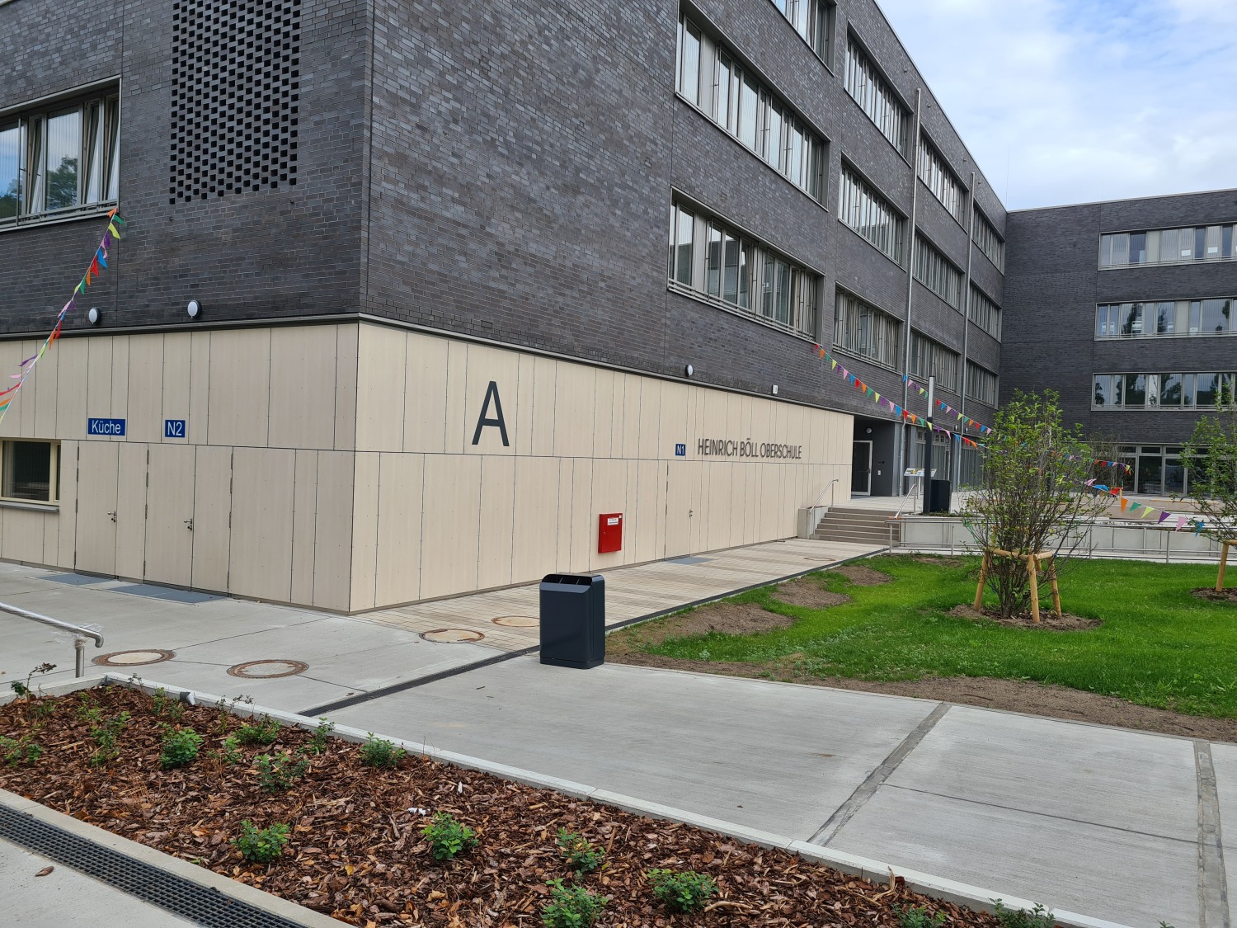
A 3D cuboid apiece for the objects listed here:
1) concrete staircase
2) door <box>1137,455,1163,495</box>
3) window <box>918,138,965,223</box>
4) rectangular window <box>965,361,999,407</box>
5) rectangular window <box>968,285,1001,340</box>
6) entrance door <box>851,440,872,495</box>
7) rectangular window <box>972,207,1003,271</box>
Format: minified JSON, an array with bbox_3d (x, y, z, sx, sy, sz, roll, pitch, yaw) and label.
[{"bbox_3d":[7.077,1.807,26.940,2.588,0.917,1.589,3,1,31],"label":"concrete staircase"},{"bbox_3d":[30.533,0.652,53.412,1.244,2.225,0.109,3,1,31],"label":"door"},{"bbox_3d":[14.989,-12.850,42.820,0.245,2.186,10.884,3,1,31],"label":"window"},{"bbox_3d":[20.843,-4.470,53.359,0.245,2.170,10.662,3,1,31],"label":"rectangular window"},{"bbox_3d":[21.003,-8.603,53.305,0.245,2.148,10.662,3,1,31],"label":"rectangular window"},{"bbox_3d":[9.728,0.162,37.294,0.953,2.197,0.109,3,1,31],"label":"entrance door"},{"bbox_3d":[21.163,-12.747,53.251,0.245,2.186,10.662,3,1,31],"label":"rectangular window"}]

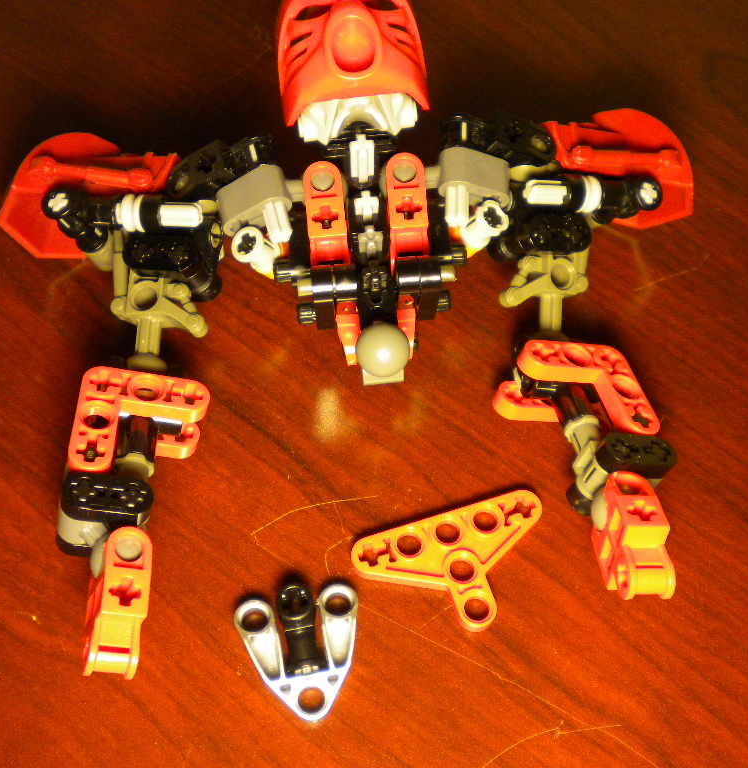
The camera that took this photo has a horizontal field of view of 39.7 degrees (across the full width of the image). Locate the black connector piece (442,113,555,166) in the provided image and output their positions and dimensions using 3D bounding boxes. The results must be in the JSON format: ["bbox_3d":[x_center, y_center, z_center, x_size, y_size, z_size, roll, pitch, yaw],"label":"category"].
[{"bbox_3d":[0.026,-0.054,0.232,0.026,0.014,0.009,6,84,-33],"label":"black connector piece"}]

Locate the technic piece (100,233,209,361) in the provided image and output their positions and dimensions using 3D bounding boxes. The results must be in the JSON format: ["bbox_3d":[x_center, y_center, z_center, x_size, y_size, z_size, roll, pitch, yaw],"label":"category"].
[{"bbox_3d":[-0.043,-0.017,0.207,0.020,0.009,0.030,-5,62,-3],"label":"technic piece"}]

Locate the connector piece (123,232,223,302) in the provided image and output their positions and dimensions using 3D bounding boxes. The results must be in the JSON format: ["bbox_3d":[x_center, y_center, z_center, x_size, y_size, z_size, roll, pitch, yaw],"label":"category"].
[{"bbox_3d":[-0.041,-0.024,0.209,0.020,0.009,0.011,0,62,-1],"label":"connector piece"}]

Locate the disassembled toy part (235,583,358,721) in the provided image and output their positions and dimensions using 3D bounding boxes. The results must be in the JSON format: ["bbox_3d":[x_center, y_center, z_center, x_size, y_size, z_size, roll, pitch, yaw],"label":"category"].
[{"bbox_3d":[-0.013,0.050,0.192,0.024,0.009,0.025,-10,64,-7],"label":"disassembled toy part"}]

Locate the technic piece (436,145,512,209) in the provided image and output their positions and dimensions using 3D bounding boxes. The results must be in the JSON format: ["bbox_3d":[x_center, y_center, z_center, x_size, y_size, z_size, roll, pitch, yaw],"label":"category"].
[{"bbox_3d":[0.021,-0.041,0.211,0.016,0.008,0.008,12,68,-22],"label":"technic piece"}]

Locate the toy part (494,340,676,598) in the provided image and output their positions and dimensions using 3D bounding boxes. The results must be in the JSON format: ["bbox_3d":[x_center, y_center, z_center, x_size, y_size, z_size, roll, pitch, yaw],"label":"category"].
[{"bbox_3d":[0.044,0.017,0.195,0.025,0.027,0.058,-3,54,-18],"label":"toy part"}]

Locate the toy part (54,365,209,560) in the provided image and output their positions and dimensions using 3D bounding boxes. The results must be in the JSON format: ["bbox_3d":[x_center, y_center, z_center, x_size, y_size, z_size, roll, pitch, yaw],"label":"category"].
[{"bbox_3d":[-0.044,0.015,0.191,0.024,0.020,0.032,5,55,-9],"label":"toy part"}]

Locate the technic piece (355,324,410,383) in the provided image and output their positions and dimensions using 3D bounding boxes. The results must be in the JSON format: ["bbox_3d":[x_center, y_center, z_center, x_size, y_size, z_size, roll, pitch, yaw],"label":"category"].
[{"bbox_3d":[0.002,-0.006,0.201,0.010,0.013,0.011,0,62,-1],"label":"technic piece"}]

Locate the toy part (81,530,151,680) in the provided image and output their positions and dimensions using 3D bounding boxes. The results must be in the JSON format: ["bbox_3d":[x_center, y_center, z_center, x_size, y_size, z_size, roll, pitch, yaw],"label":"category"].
[{"bbox_3d":[-0.047,0.041,0.190,0.008,0.016,0.026,9,67,-22],"label":"toy part"}]

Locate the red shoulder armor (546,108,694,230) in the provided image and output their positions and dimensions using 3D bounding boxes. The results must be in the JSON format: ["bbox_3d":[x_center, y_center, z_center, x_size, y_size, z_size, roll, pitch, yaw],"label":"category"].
[{"bbox_3d":[0.054,-0.048,0.230,0.034,0.021,0.028,1,64,-2],"label":"red shoulder armor"}]

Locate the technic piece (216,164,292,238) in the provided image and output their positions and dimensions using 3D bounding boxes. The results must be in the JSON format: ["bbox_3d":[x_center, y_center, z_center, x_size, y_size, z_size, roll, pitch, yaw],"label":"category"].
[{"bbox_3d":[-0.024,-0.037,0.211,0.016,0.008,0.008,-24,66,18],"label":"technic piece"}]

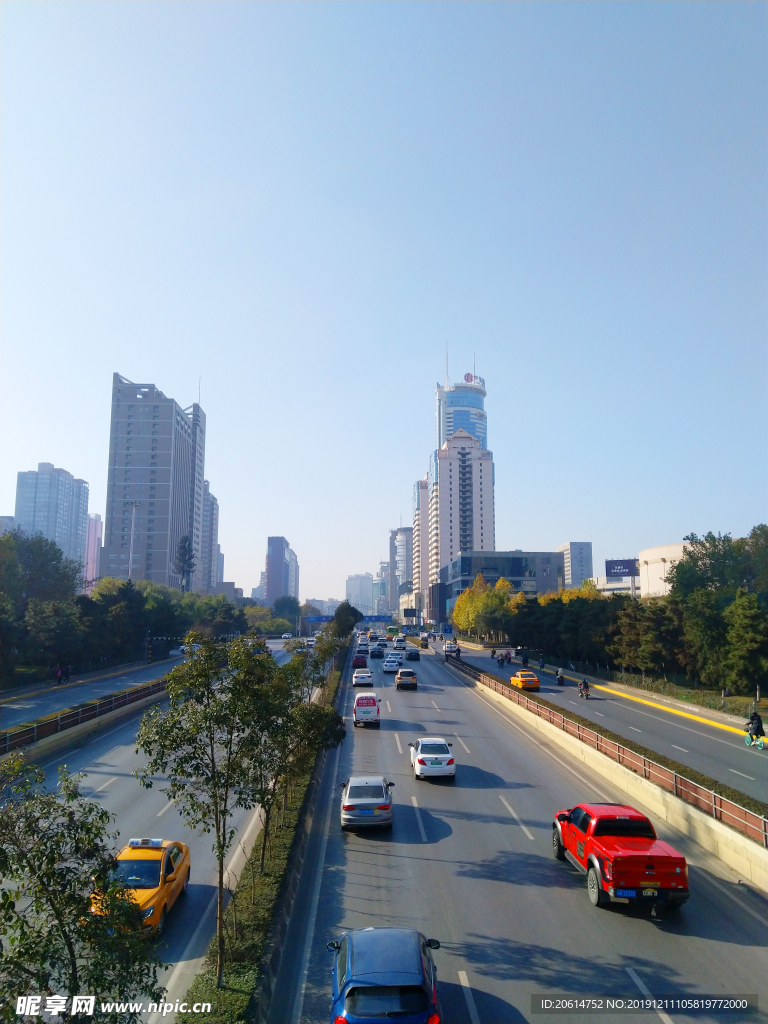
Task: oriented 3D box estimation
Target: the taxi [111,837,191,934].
[{"bbox_3d":[-6.431,9.780,19.718,1.790,1.530,4.620,0,-7,-2],"label":"taxi"}]

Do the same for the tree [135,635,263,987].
[{"bbox_3d":[-3.844,6.054,15.186,2.623,6.986,2.700,0,-8,-2],"label":"tree"}]

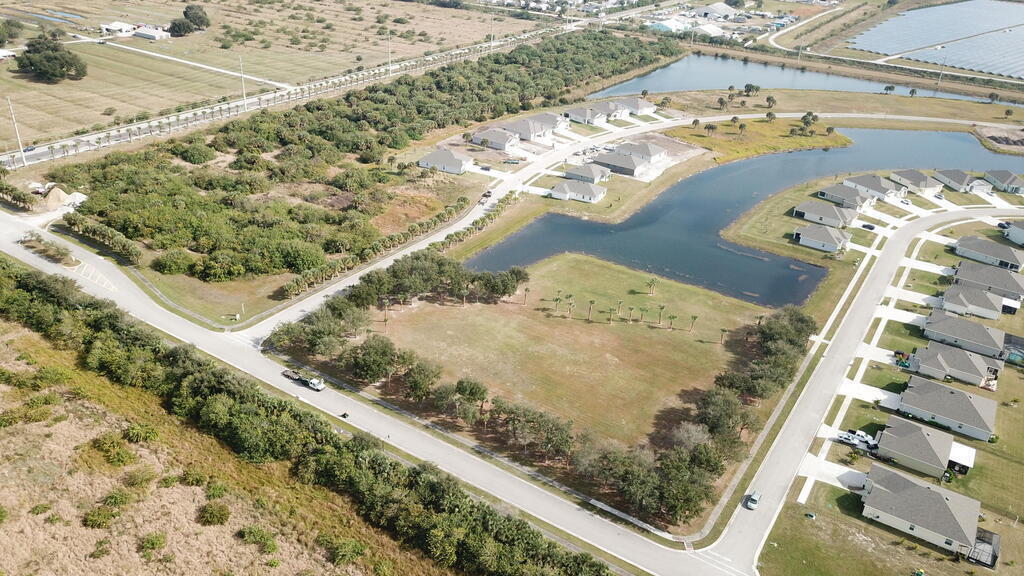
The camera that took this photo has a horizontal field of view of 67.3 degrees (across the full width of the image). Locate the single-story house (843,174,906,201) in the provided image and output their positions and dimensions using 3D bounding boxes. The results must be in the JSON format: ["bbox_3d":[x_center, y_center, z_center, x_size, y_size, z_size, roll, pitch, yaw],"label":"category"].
[{"bbox_3d":[159.984,-45.668,337.894,15.318,5.763,20.831,-14,32,-28],"label":"single-story house"}]

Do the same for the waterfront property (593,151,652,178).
[{"bbox_3d":[47.210,-54.980,331.490,19.460,6.730,15.180,18,31,26],"label":"waterfront property"}]

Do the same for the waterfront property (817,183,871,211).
[{"bbox_3d":[141.766,-39.340,324.453,13.975,5.495,18.287,-21,35,-37],"label":"waterfront property"}]

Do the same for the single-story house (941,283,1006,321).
[{"bbox_3d":[146.214,3.133,243.271,14.849,5.555,14.273,18,31,27],"label":"single-story house"}]

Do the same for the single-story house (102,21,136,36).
[{"bbox_3d":[-307.669,-201.651,596.868,17.000,5.400,20.000,19,32,28],"label":"single-story house"}]

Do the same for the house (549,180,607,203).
[{"bbox_3d":[26.770,-38.530,299.180,16.810,5.910,14.670,17,31,25],"label":"house"}]

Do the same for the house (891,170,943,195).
[{"bbox_3d":[182.542,-48.768,346.330,12.905,5.281,18.681,-4,28,-13],"label":"house"}]

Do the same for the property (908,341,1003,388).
[{"bbox_3d":[115.450,18.730,198.790,20.180,6.110,13.150,18,31,27],"label":"property"}]

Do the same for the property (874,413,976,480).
[{"bbox_3d":[90.240,33.790,167.110,18.140,6.730,13.860,19,32,28],"label":"property"}]

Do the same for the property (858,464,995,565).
[{"bbox_3d":[81.780,42.350,149.940,22.930,6.830,14.270,19,32,28],"label":"property"}]

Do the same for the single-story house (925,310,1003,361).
[{"bbox_3d":[125.650,11.690,213.130,18.950,6.110,12.530,19,32,28],"label":"single-story house"}]

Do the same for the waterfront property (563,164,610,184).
[{"bbox_3d":[33.340,-51.110,337.650,14.861,5.441,13.706,20,32,29],"label":"waterfront property"}]

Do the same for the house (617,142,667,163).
[{"bbox_3d":[58.420,-62.230,346.760,16.300,6.320,14.980,17,31,25],"label":"house"}]

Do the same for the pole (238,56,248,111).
[{"bbox_3d":[-141.722,-107.485,405.622,0.800,28.488,0.800,18,31,27],"label":"pole"}]

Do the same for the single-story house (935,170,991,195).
[{"bbox_3d":[204.383,-49.014,348.655,13.142,5.328,21.258,-4,28,-12],"label":"single-story house"}]

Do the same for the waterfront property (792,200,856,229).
[{"bbox_3d":[125.260,-30.242,305.582,21.312,5.472,13.859,20,32,30],"label":"waterfront property"}]

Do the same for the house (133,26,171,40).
[{"bbox_3d":[-250.540,-177.480,537.150,22.220,5.100,13.450,17,31,24],"label":"house"}]

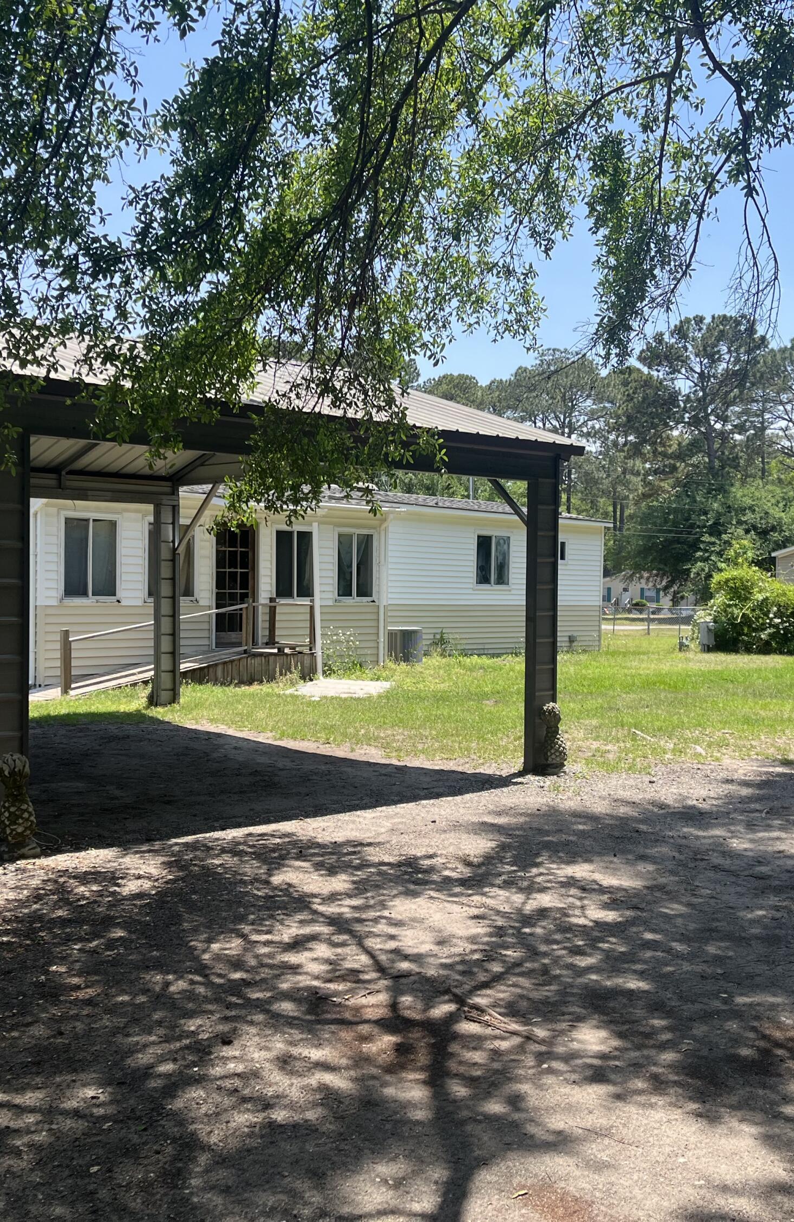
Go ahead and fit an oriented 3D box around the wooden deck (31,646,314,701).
[{"bbox_3d":[-3.657,0.866,18.416,1.623,0.540,5.100,2,1,43],"label":"wooden deck"}]

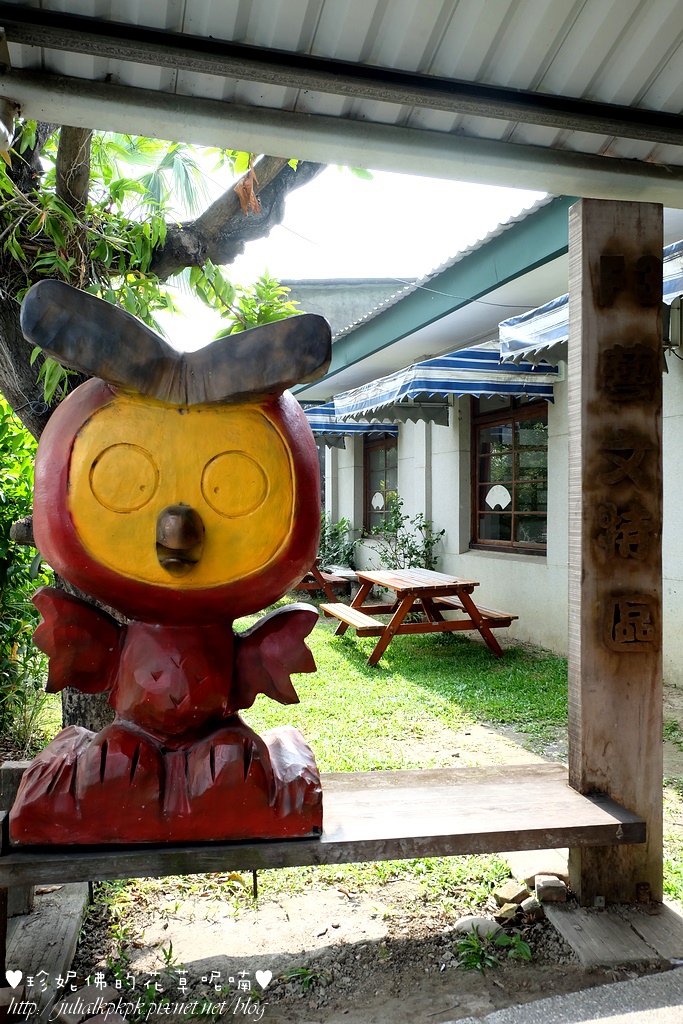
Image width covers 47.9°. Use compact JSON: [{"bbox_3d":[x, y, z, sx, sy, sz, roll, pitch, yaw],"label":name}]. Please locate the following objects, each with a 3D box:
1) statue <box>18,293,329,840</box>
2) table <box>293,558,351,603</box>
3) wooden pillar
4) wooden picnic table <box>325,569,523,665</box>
[{"bbox_3d":[-0.575,0.150,2.730,1.030,1.800,0.580,0,0,-7],"label":"statue"},{"bbox_3d":[-0.870,1.100,12.500,1.630,0.740,1.780,0,0,-13],"label":"table"},{"bbox_3d":[1.044,0.155,2.935,0.320,2.630,0.110,0,0,-8],"label":"wooden pillar"},{"bbox_3d":[0.768,1.100,8.200,1.630,0.740,1.780,0,0,-12],"label":"wooden picnic table"}]

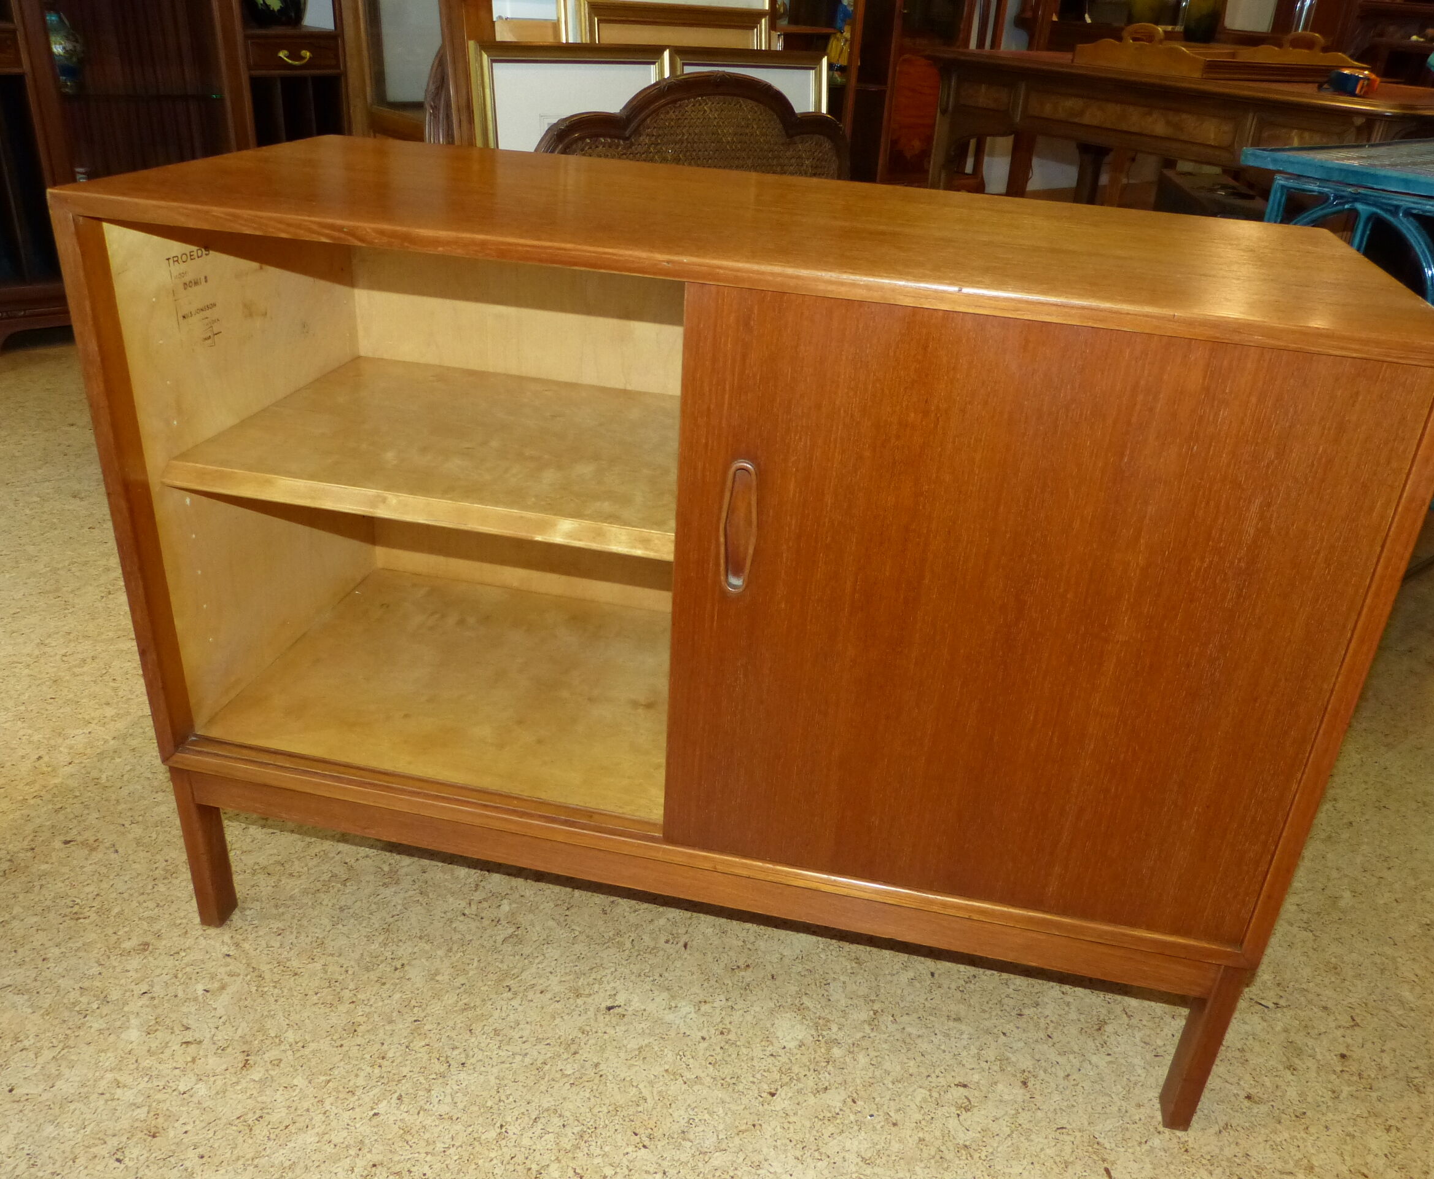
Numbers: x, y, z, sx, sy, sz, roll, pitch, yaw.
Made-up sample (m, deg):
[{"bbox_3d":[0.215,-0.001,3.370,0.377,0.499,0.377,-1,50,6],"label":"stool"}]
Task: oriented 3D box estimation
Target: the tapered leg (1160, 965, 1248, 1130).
[{"bbox_3d":[0.468,0.434,1.099,0.022,0.219,0.037,9,28,9],"label":"tapered leg"}]

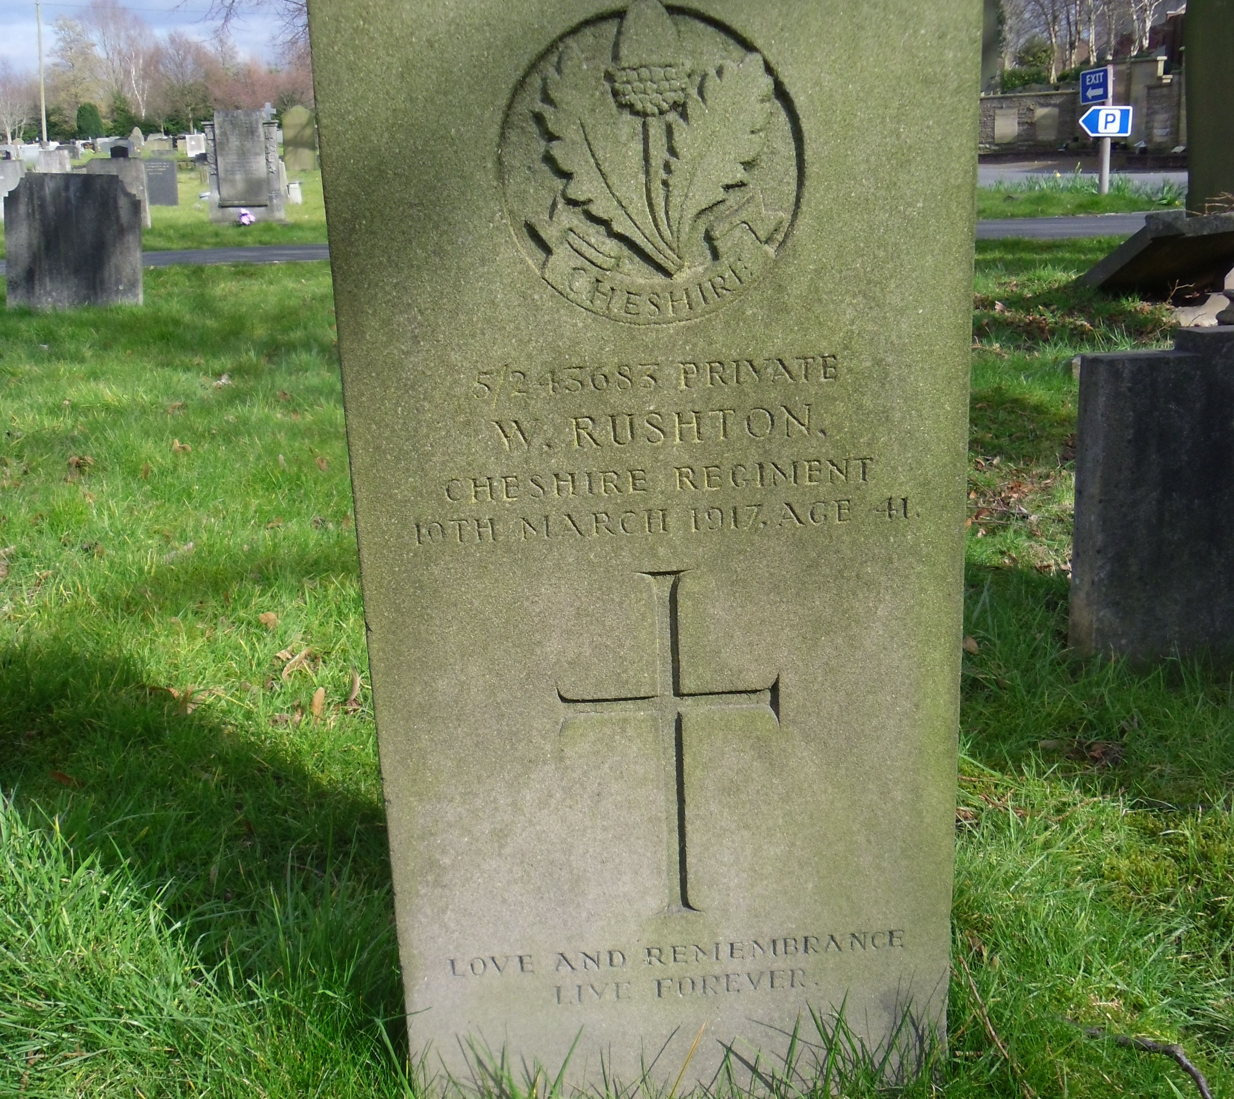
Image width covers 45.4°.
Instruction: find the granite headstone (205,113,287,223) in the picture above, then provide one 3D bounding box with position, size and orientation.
[{"bbox_3d":[-3.586,-3.698,14.200,0.750,1.050,0.300,-1,15,-1],"label":"granite headstone"}]

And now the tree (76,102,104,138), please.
[{"bbox_3d":[-28.614,-23.205,80.000,1.500,2.200,1.500,-1,15,0],"label":"tree"}]

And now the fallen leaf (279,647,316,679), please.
[{"bbox_3d":[-0.412,0.147,1.903,0.025,0.022,0.065,8,18,32],"label":"fallen leaf"}]

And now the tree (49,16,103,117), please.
[{"bbox_3d":[-38.517,-33.846,105.000,3.900,8.000,3.900,-1,15,0],"label":"tree"}]

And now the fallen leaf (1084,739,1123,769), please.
[{"bbox_3d":[0.517,0.216,1.565,0.042,0.020,0.045,-1,15,0],"label":"fallen leaf"}]

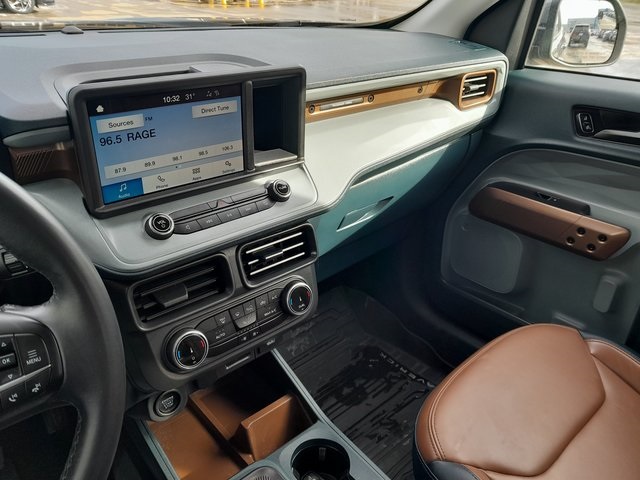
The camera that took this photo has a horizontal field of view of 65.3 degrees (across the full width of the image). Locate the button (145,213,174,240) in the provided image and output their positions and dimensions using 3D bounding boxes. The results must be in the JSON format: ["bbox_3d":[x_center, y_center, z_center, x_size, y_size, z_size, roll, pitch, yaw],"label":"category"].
[{"bbox_3d":[-0.172,-0.014,0.539,0.028,0.028,0.015,-21,0,-37],"label":"button"}]

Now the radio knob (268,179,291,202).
[{"bbox_3d":[-0.051,-0.062,0.638,0.028,0.028,0.015,-21,0,-37],"label":"radio knob"}]

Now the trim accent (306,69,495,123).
[{"bbox_3d":[0.160,-0.247,0.866,0.465,0.064,0.060,-21,39,-37],"label":"trim accent"}]

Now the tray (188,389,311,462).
[{"bbox_3d":[-0.120,0.276,0.822,0.127,0.063,0.158,-21,39,-37],"label":"tray"}]

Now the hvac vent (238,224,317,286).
[{"bbox_3d":[-0.057,0.018,0.664,0.119,0.056,0.027,-21,20,-37],"label":"hvac vent"}]

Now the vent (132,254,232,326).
[{"bbox_3d":[-0.160,0.058,0.580,0.119,0.056,0.027,-21,20,-37],"label":"vent"}]

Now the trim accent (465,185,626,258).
[{"bbox_3d":[0.450,-0.040,1.006,0.318,0.066,0.048,25,21,40],"label":"trim accent"}]

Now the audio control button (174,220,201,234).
[{"bbox_3d":[-0.148,-0.013,0.563,0.031,0.013,0.006,-21,0,-37],"label":"audio control button"}]

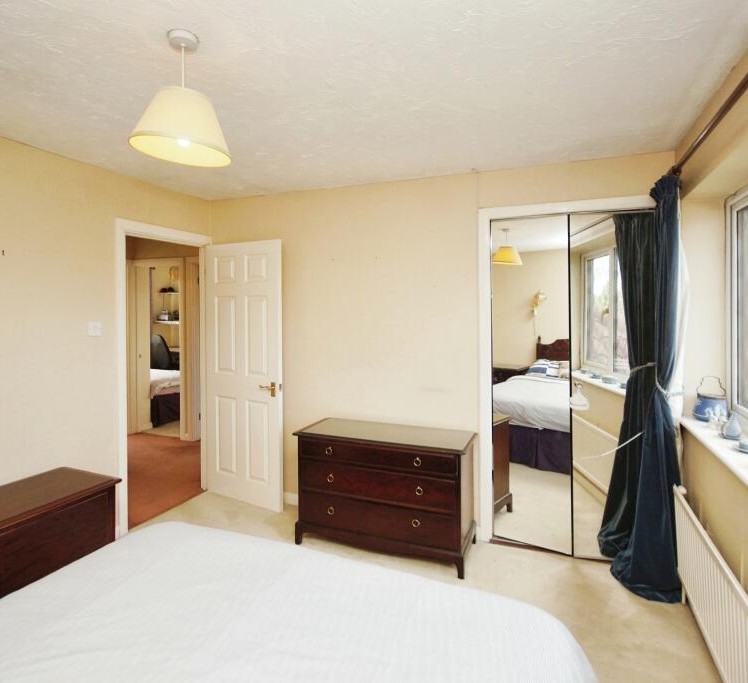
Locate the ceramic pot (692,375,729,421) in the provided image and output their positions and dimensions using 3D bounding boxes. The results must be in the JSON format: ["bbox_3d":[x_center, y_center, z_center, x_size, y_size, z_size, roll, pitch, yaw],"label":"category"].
[{"bbox_3d":[1.918,0.330,2.431,0.150,0.215,0.150,0,2,22],"label":"ceramic pot"}]

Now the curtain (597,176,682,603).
[{"bbox_3d":[1.466,0.240,2.323,0.330,2.185,0.300,0,2,22],"label":"curtain"}]

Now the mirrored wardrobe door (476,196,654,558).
[{"bbox_3d":[1.187,0.242,2.612,1.070,2.145,0.090,0,2,22],"label":"mirrored wardrobe door"}]

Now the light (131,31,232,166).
[{"bbox_3d":[-0.645,-0.831,1.443,0.320,0.380,0.320,0,2,22],"label":"light"}]

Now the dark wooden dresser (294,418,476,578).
[{"bbox_3d":[0.079,0.936,2.707,1.088,0.693,0.463,0,2,22],"label":"dark wooden dresser"}]

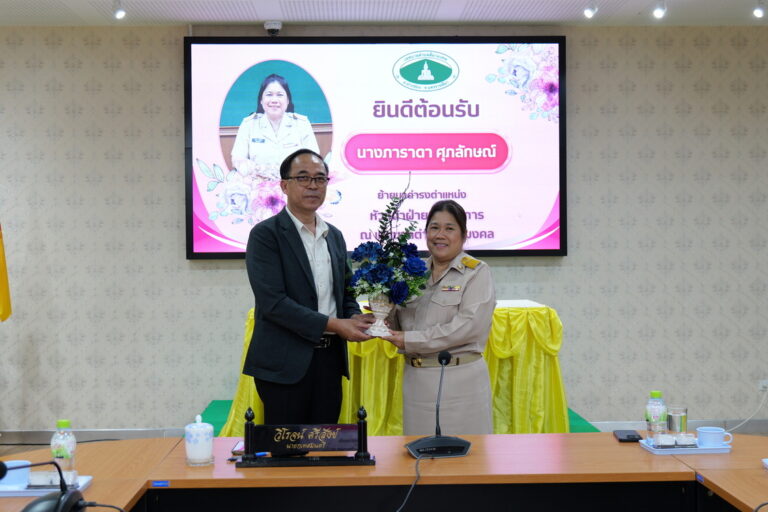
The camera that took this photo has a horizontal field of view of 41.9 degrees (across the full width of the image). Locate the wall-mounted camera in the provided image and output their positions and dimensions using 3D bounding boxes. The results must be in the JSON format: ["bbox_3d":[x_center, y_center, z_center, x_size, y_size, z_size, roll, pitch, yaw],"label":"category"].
[{"bbox_3d":[-0.750,-1.543,6.800,0.120,0.105,0.120,-1,1,-2],"label":"wall-mounted camera"}]

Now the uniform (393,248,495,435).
[{"bbox_3d":[0.220,0.408,3.646,0.440,0.850,0.340,0,1,35],"label":"uniform"}]

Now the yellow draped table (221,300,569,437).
[{"bbox_3d":[0.056,0.636,5.389,1.750,0.770,0.660,-1,1,-2],"label":"yellow draped table"}]

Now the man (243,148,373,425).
[{"bbox_3d":[-0.280,0.478,3.627,0.530,1.710,0.440,-1,1,-32],"label":"man"}]

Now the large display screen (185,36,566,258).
[{"bbox_3d":[-0.054,-0.752,6.950,2.640,1.530,0.090,-1,1,-2],"label":"large display screen"}]

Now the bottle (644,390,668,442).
[{"bbox_3d":[0.843,0.496,3.100,0.064,0.160,0.064,-1,1,0],"label":"bottle"}]

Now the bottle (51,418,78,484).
[{"bbox_3d":[-0.828,0.506,2.590,0.065,0.167,0.065,-1,1,0],"label":"bottle"}]

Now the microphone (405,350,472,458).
[{"bbox_3d":[0.165,0.440,3.036,0.196,0.295,0.230,-1,1,-1],"label":"microphone"}]

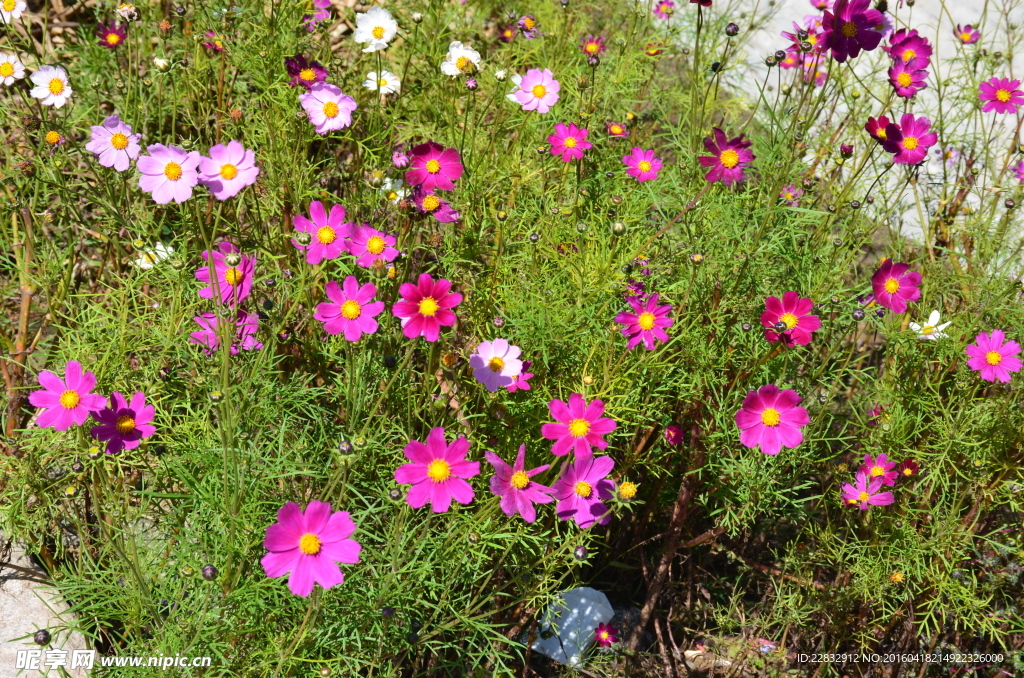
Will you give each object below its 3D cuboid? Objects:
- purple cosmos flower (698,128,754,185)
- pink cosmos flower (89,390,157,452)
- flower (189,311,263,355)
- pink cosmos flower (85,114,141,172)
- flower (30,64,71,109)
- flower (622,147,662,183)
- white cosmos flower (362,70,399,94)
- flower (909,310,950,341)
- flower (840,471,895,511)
[{"bbox_3d":[0.262,-0.223,2.700,0.067,0.067,0.022,5,-7,11],"label":"purple cosmos flower"},{"bbox_3d":[-0.381,0.082,2.170,0.065,0.065,0.022,-5,-18,-12],"label":"pink cosmos flower"},{"bbox_3d":[-0.285,-0.006,2.200,0.073,0.024,0.070,-12,43,-24],"label":"flower"},{"bbox_3d":[-0.491,-0.240,2.720,0.068,0.069,0.023,1,-7,1],"label":"pink cosmos flower"},{"bbox_3d":[-0.634,-0.348,3.050,0.058,0.059,0.020,1,-5,3],"label":"flower"},{"bbox_3d":[0.171,-0.229,2.900,0.053,0.052,0.018,6,-17,13],"label":"flower"},{"bbox_3d":[-0.186,-0.365,3.150,0.054,0.018,0.053,-5,44,-10],"label":"white cosmos flower"},{"bbox_3d":[0.490,-0.015,2.600,0.051,0.021,0.051,-36,38,-22],"label":"flower"},{"bbox_3d":[0.361,0.154,2.250,0.055,0.022,0.052,10,45,22],"label":"flower"}]

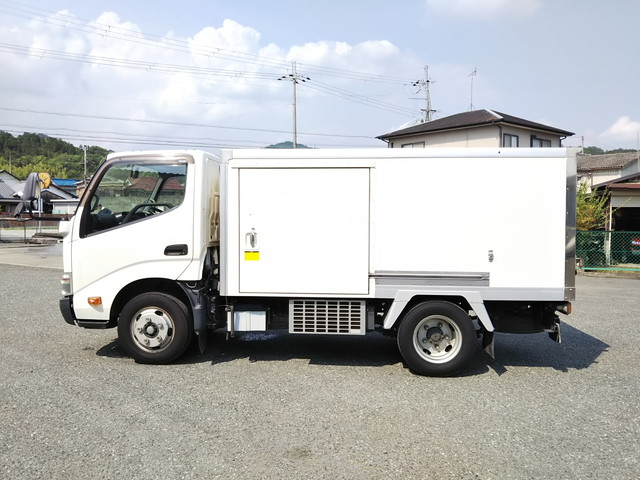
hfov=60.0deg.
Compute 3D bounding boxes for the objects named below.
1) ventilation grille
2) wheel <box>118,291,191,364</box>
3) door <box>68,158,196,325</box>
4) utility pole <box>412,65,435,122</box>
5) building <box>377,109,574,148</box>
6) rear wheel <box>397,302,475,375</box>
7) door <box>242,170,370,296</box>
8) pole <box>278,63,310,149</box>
[{"bbox_3d":[0.069,0.676,4.872,0.669,0.301,0.070,0,2,5],"label":"ventilation grille"},{"bbox_3d":[-1.491,0.798,5.083,0.655,0.655,0.210,0,2,5],"label":"wheel"},{"bbox_3d":[-1.658,-0.012,5.009,1.128,1.457,0.170,0,2,5],"label":"door"},{"bbox_3d":[8.810,-7.403,45.738,1.800,13.726,1.200,-1,2,-18],"label":"utility pole"},{"bbox_3d":[8.925,-3.823,32.159,7.245,7.673,8.190,-2,3,-41],"label":"building"},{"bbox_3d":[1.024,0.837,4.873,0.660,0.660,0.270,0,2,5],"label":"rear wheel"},{"bbox_3d":[-0.134,-0.076,4.798,1.123,1.080,0.070,0,2,5],"label":"door"},{"bbox_3d":[-1.998,-7.188,43.745,1.900,13.457,1.600,2,3,37],"label":"pole"}]

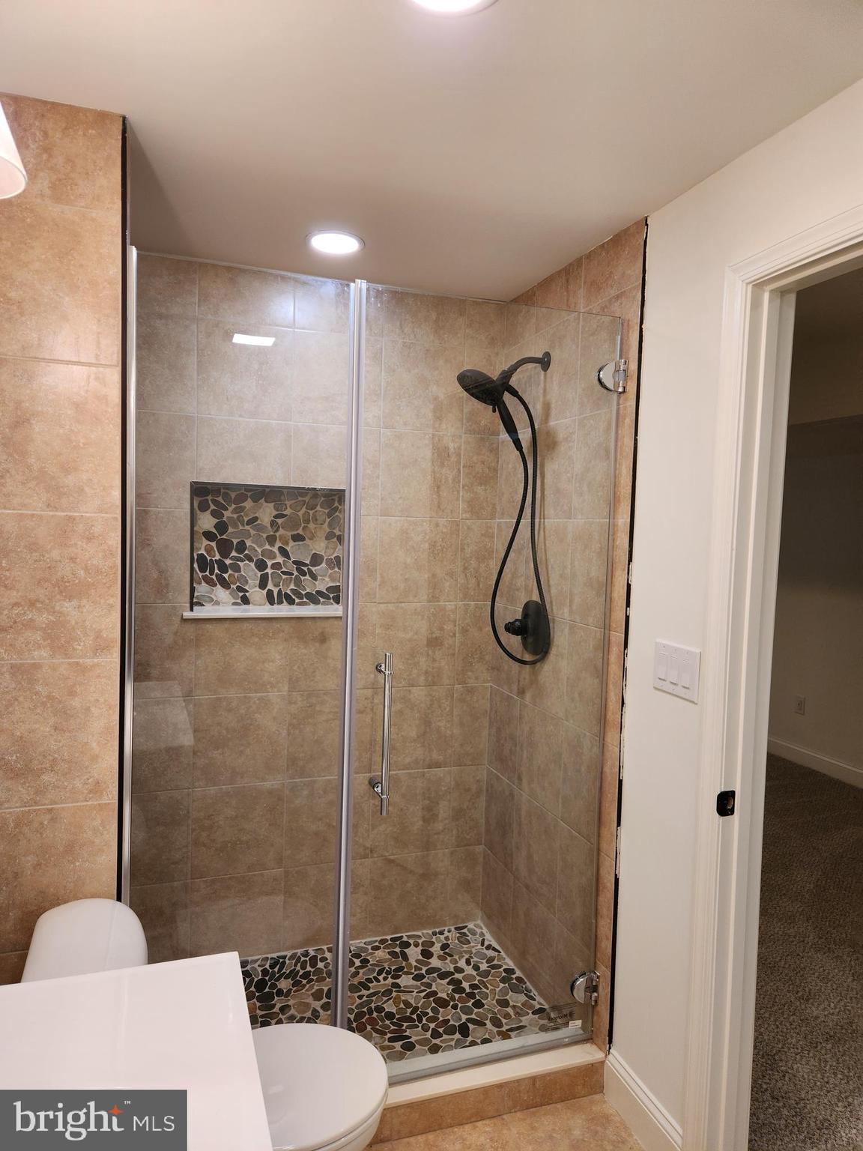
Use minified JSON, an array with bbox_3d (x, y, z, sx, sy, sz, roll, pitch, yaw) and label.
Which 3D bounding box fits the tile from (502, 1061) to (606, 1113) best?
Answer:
[{"bbox_3d":[0.326,1.361,2.042,0.304,0.091,0.010,1,4,-19],"label":"tile"}]

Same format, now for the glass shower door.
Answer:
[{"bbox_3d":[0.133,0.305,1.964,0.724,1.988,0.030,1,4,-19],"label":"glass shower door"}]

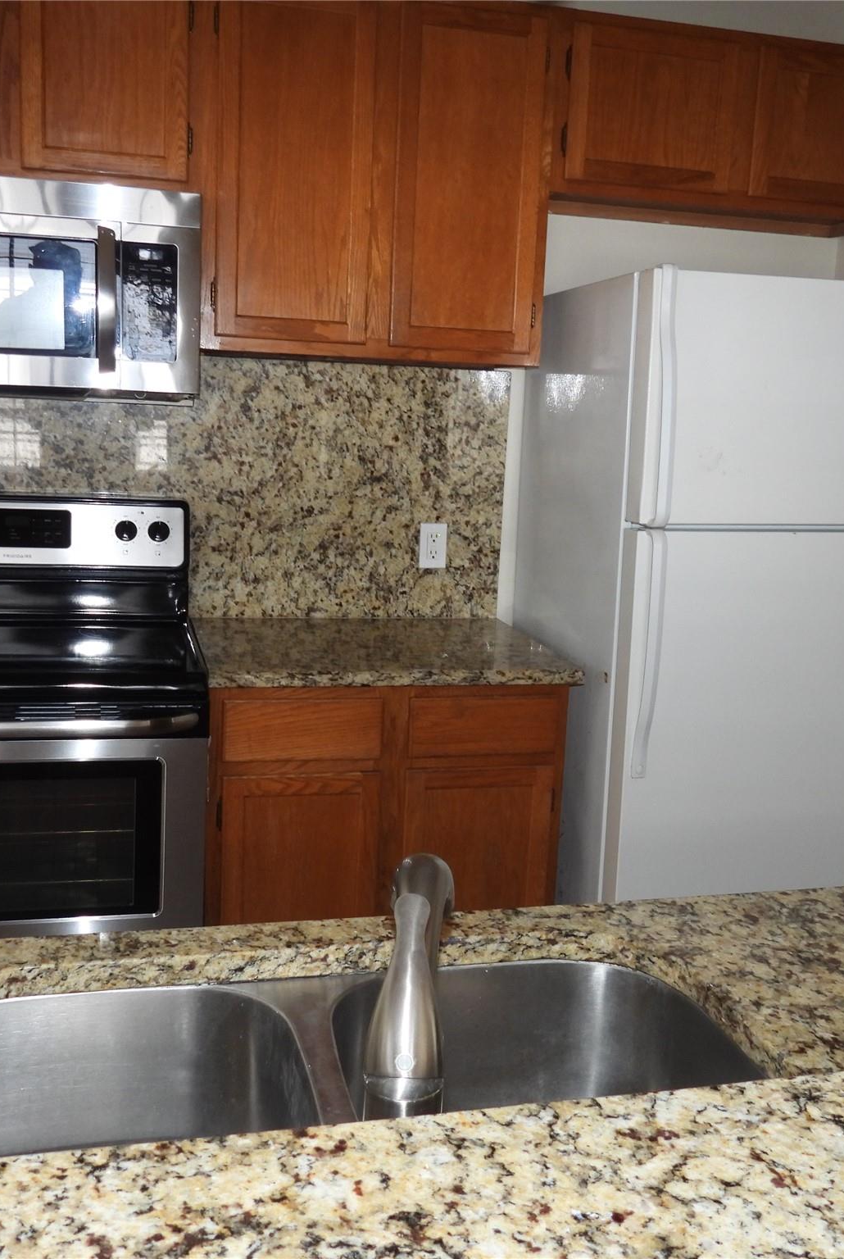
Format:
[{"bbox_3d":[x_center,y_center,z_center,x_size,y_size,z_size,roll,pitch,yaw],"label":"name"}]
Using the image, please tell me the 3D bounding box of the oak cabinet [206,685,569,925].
[{"bbox_3d":[-0.143,0.499,2.755,0.761,0.876,0.625,0,10,-14],"label":"oak cabinet"}]

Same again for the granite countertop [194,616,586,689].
[{"bbox_3d":[-0.114,0.051,2.668,0.776,0.038,0.657,0,10,-14],"label":"granite countertop"}]

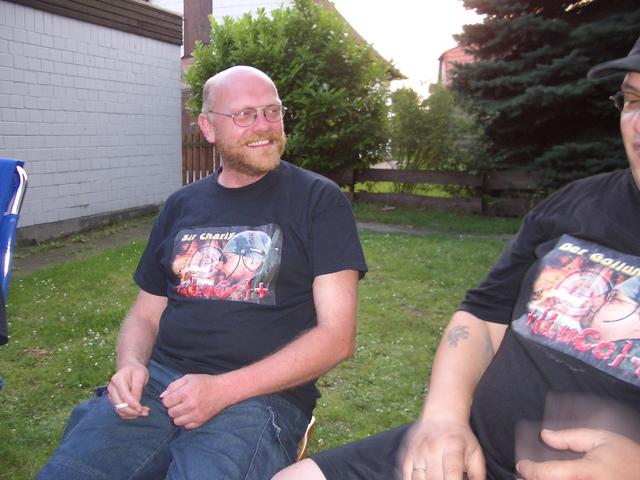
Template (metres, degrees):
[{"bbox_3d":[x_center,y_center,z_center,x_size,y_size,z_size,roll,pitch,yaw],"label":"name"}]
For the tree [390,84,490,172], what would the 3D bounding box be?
[{"bbox_3d":[1.830,-1.520,10.000,1.500,1.750,1.350,2,9,10],"label":"tree"}]

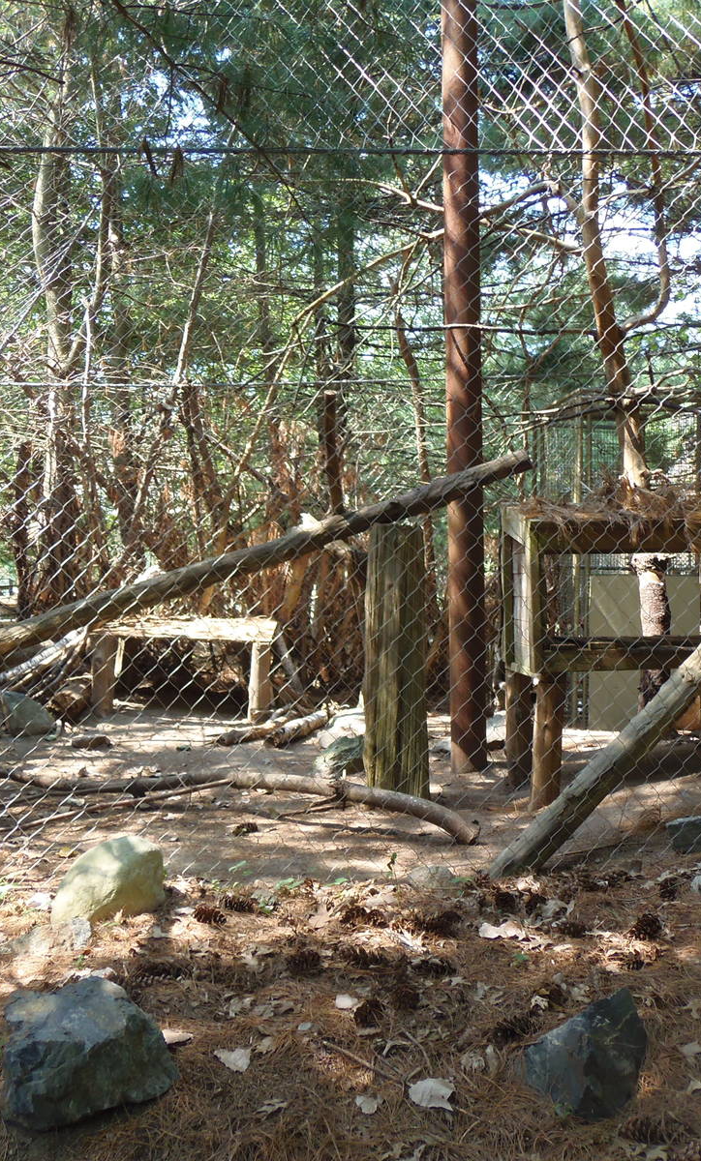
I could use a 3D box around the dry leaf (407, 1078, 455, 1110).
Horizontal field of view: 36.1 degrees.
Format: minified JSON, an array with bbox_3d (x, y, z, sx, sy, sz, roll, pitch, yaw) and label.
[{"bbox_3d":[0.137,0.873,1.824,0.085,0.020,0.070,-1,3,0],"label":"dry leaf"}]

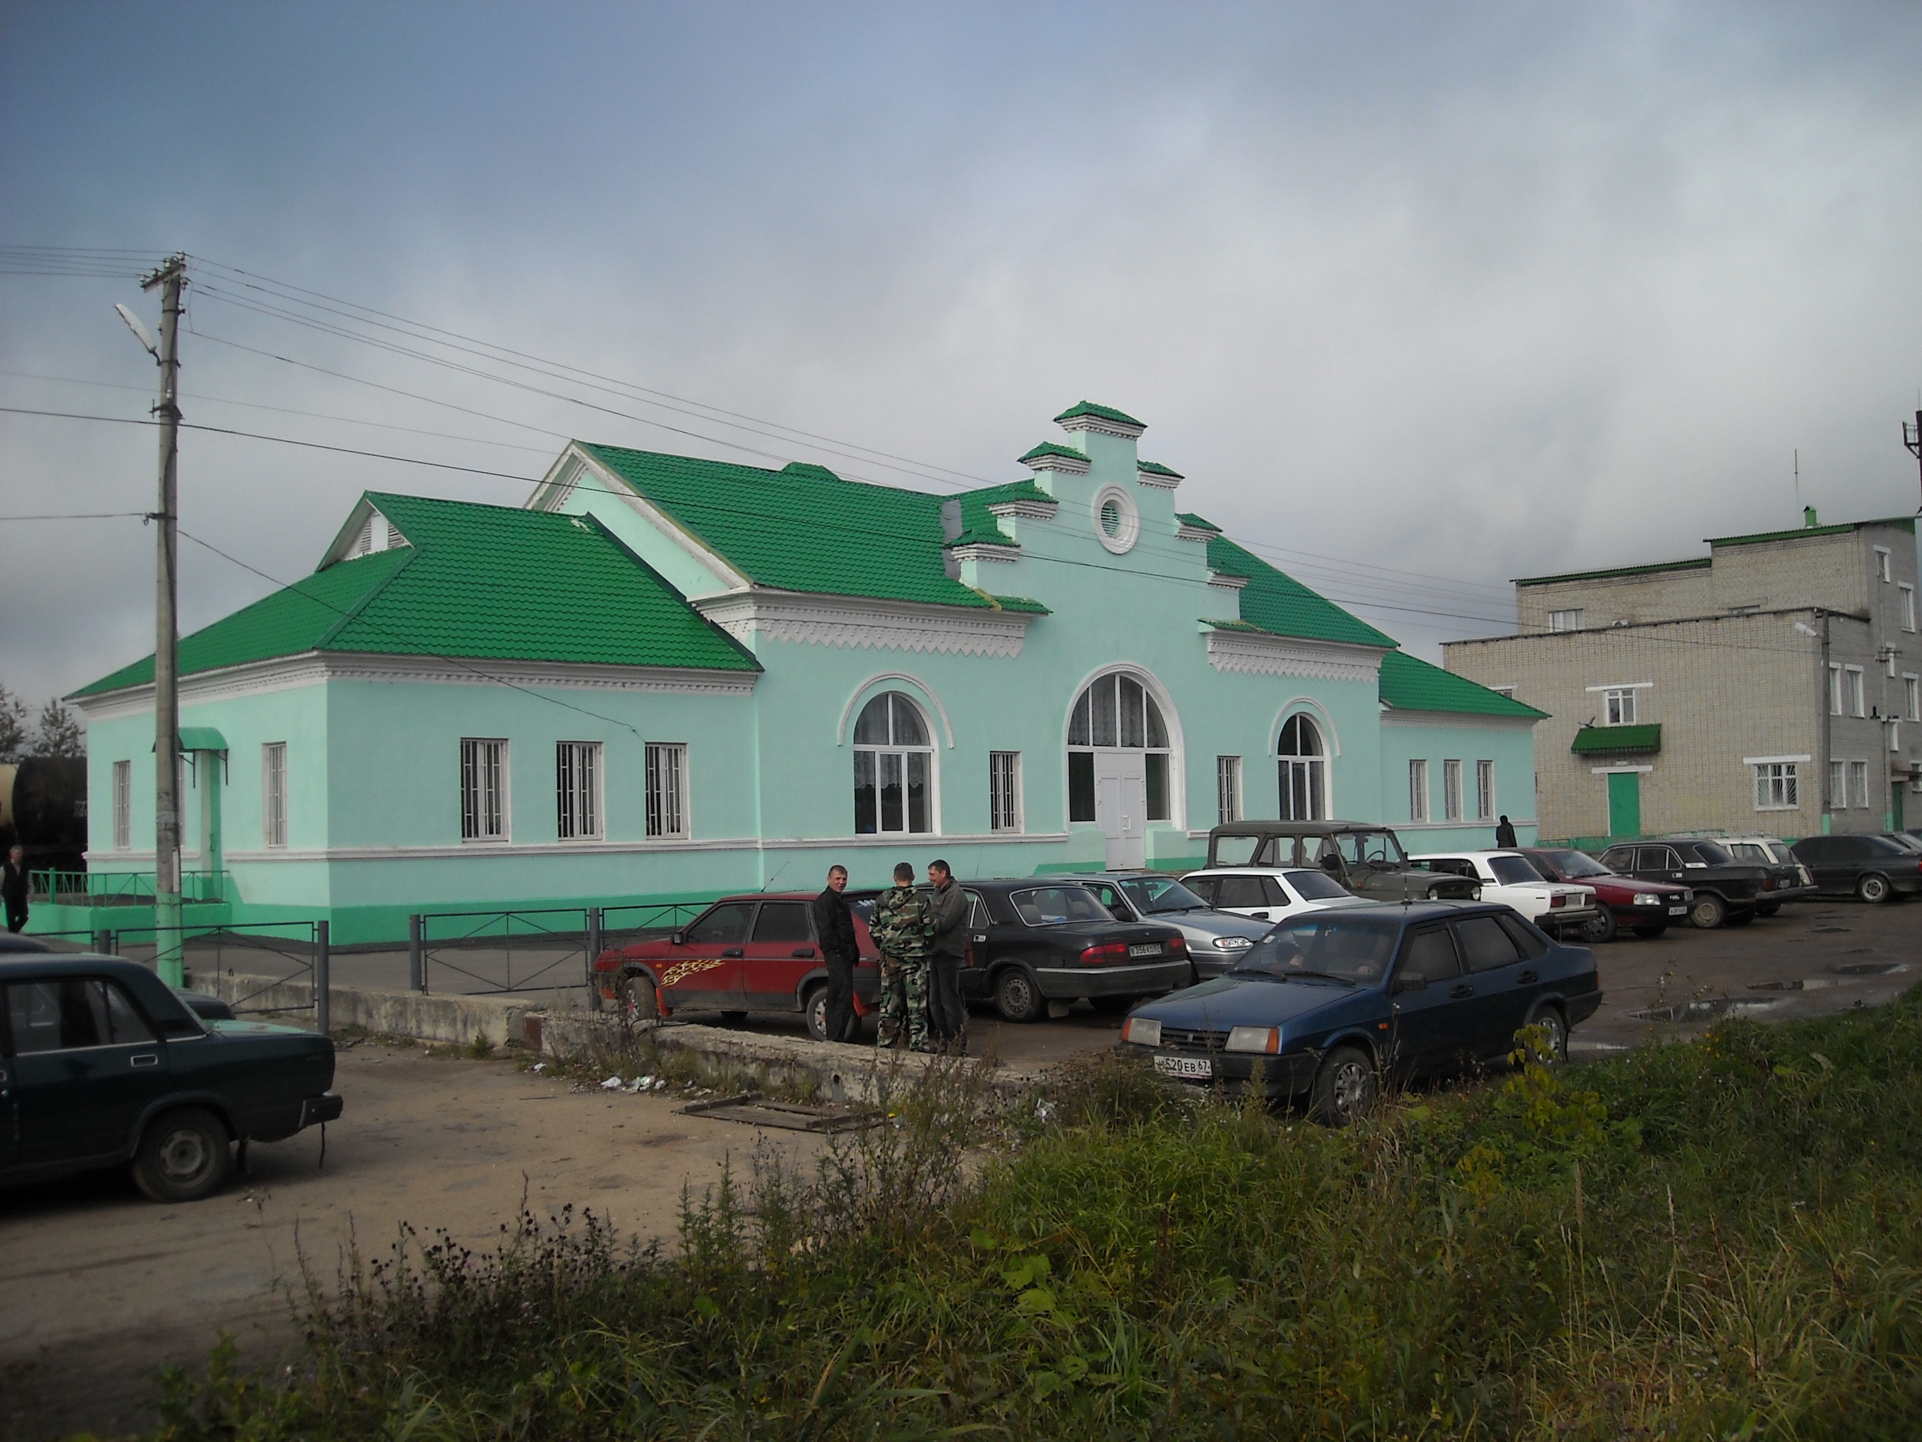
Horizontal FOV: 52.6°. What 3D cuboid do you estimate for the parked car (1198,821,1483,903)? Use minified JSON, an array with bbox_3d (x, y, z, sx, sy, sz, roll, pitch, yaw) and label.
[{"bbox_3d":[5.620,2.470,28.700,1.850,2.000,4.000,2,-5,-42],"label":"parked car"}]

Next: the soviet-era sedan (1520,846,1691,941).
[{"bbox_3d":[9.280,2.760,31.200,1.800,1.420,4.700,2,-5,-41],"label":"soviet-era sedan"}]

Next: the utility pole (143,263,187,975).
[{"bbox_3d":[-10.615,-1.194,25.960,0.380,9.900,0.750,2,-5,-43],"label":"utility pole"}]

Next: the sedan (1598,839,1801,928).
[{"bbox_3d":[12.140,2.840,34.300,4.780,1.480,1.820,-4,-5,40],"label":"sedan"}]

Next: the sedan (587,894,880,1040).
[{"bbox_3d":[-1.840,2.370,19.500,4.010,1.400,1.650,-4,-4,35],"label":"sedan"}]

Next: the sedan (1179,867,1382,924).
[{"bbox_3d":[3.730,2.700,26.800,4.200,1.400,1.650,-4,-5,41],"label":"sedan"}]

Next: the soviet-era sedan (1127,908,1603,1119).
[{"bbox_3d":[3.114,2.082,14.773,4.200,1.400,1.650,0,-3,-41],"label":"soviet-era sedan"}]

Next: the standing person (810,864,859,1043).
[{"bbox_3d":[-1.105,2.131,17.236,0.310,1.700,0.460,-3,-4,30],"label":"standing person"}]

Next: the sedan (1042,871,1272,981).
[{"bbox_3d":[2.090,2.520,23.500,4.150,1.400,1.650,-5,-5,43],"label":"sedan"}]

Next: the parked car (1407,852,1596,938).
[{"bbox_3d":[7.570,2.730,29.750,4.130,1.440,1.620,-5,-5,43],"label":"parked car"}]

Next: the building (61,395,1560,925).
[{"bbox_3d":[-0.465,-1.334,51.488,40.700,12.100,13.000,2,-5,-43],"label":"building"}]

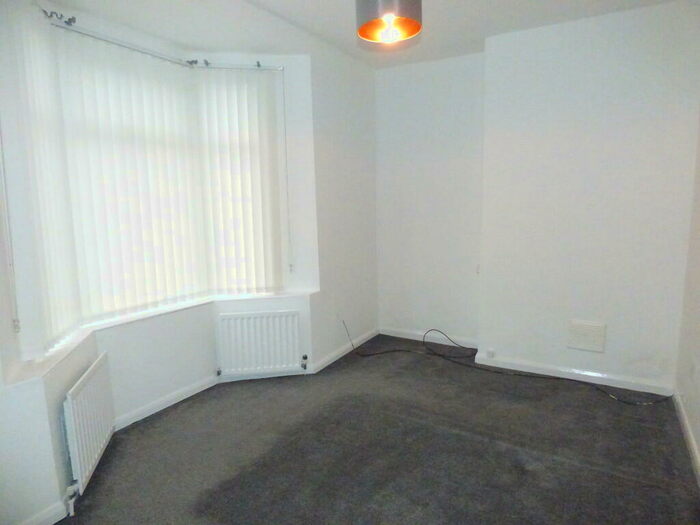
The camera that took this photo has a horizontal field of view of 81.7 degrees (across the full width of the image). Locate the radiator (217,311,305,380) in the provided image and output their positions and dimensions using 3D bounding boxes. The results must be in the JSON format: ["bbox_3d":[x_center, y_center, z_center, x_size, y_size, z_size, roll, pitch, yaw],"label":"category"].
[{"bbox_3d":[-0.697,0.641,3.215,0.630,0.490,0.100,-3,8,-9],"label":"radiator"}]

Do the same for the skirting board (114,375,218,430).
[{"bbox_3d":[-1.291,0.984,2.894,0.022,0.090,0.810,4,10,32],"label":"skirting board"}]

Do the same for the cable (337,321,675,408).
[{"bbox_3d":[1.170,0.732,3.417,2.480,0.330,0.700,4,10,32],"label":"cable"}]

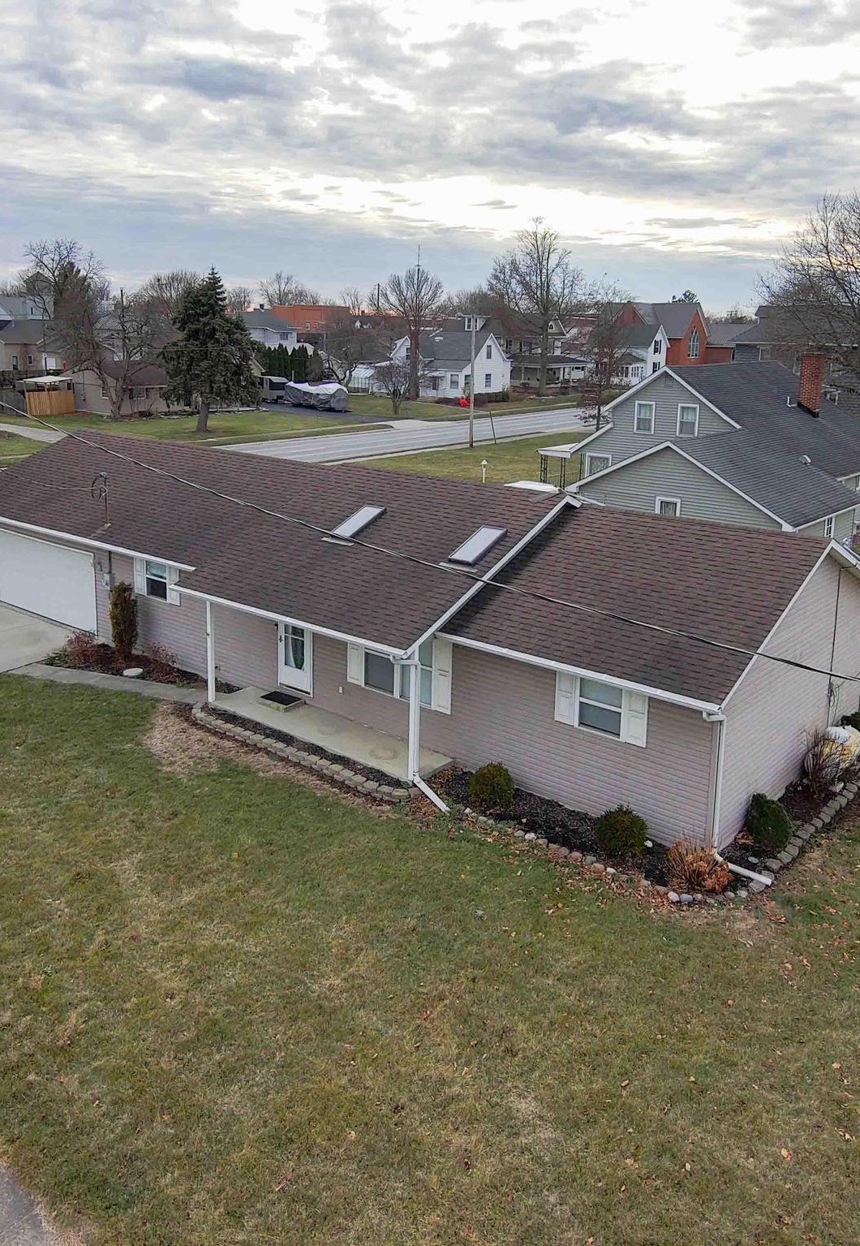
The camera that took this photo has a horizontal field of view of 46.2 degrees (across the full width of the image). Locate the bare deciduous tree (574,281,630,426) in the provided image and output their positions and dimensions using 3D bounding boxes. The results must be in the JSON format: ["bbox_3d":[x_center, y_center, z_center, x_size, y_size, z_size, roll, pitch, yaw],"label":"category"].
[{"bbox_3d":[14.030,-21.214,81.241,4.600,11.400,4.400,4,17,9],"label":"bare deciduous tree"}]

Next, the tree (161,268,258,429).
[{"bbox_3d":[-16.166,-19.661,73.228,7.300,11.600,7.300,-2,17,-12],"label":"tree"}]

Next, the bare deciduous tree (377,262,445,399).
[{"bbox_3d":[-2.134,-32.785,114.413,7.400,15.200,7.400,1,16,0],"label":"bare deciduous tree"}]

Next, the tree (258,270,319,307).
[{"bbox_3d":[-31.597,-68.781,224.982,13.000,18.500,13.000,1,16,0],"label":"tree"}]

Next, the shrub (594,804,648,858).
[{"bbox_3d":[3.028,3.268,15.940,0.860,0.820,0.860,5,17,12],"label":"shrub"}]

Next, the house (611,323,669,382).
[{"bbox_3d":[29.791,-38.358,144.835,7.500,8.400,8.500,12,19,34],"label":"house"}]

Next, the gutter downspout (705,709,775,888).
[{"bbox_3d":[4.704,2.706,15.207,0.420,2.380,1.220,-11,20,-36],"label":"gutter downspout"}]

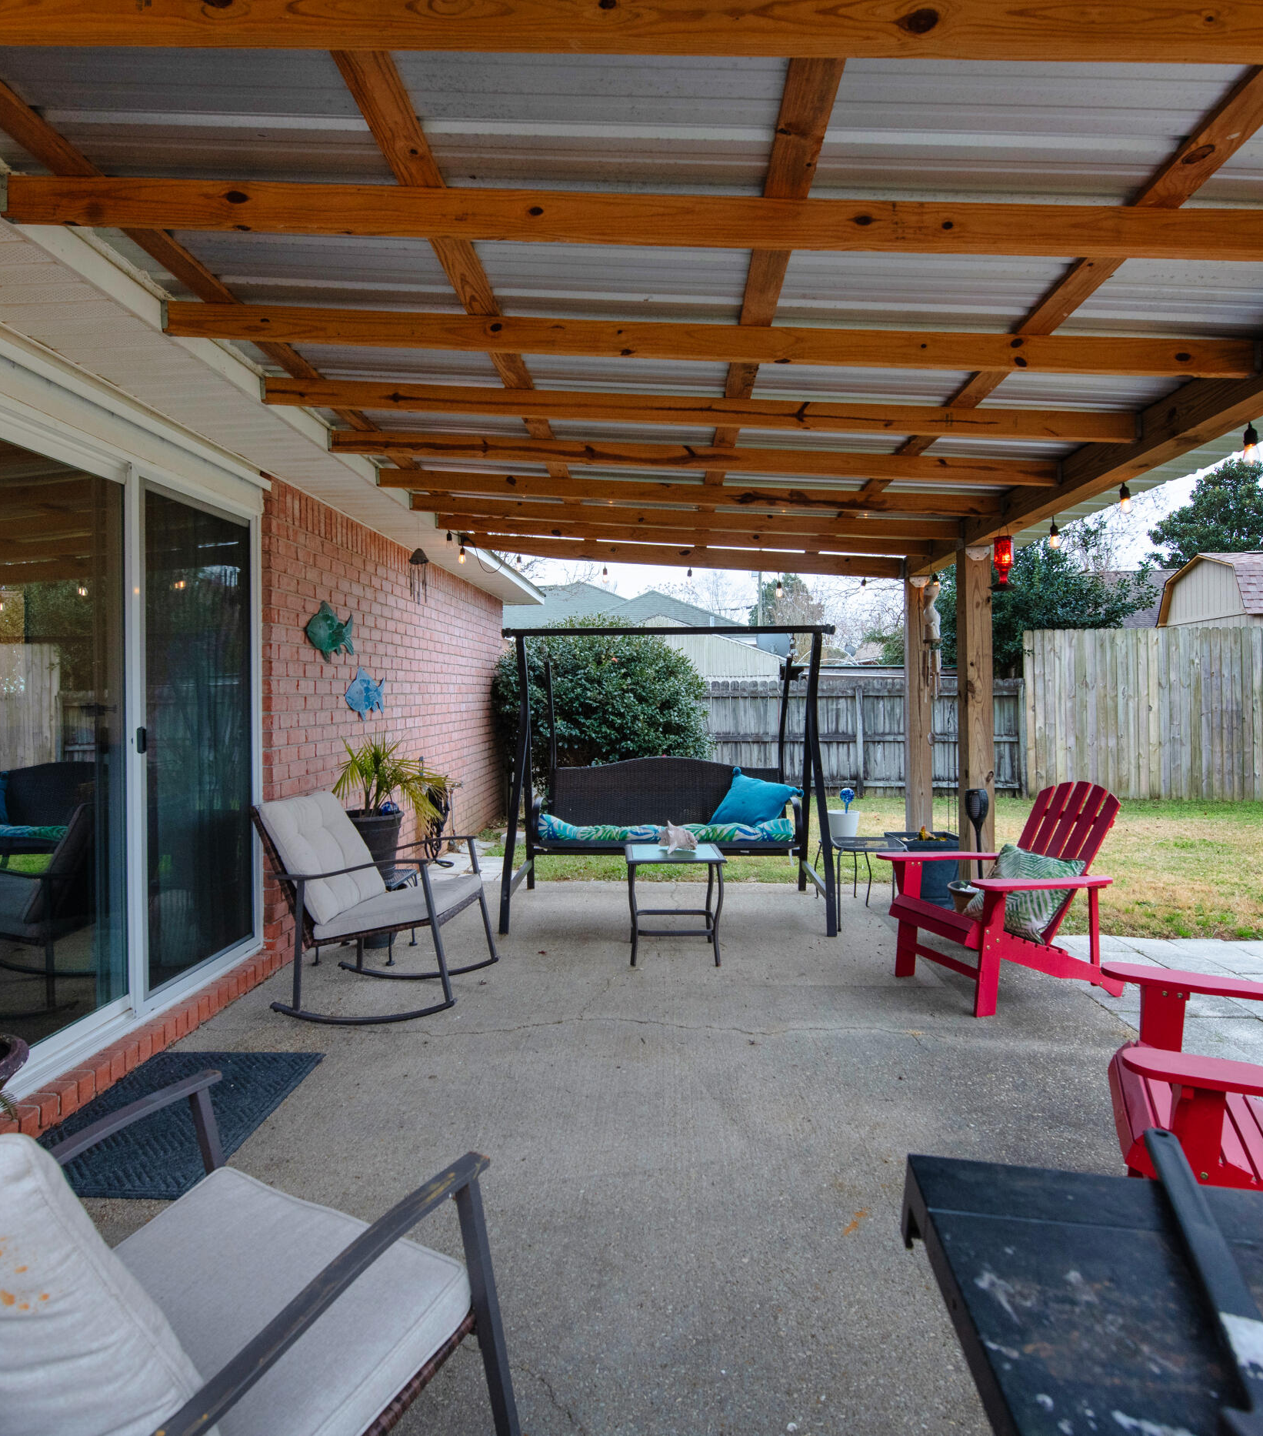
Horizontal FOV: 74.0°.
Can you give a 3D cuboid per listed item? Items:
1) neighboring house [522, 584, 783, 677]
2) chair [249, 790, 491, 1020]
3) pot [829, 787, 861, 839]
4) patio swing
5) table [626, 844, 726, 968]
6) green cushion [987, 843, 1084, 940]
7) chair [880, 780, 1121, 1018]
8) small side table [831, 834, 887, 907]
[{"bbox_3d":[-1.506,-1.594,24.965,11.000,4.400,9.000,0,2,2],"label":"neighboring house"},{"bbox_3d":[-1.027,0.753,3.452,0.800,0.860,0.600,0,2,10],"label":"chair"},{"bbox_3d":[1.296,0.572,5.080,0.195,0.310,0.195,0,2,2],"label":"pot"},{"bbox_3d":[0.211,0.285,4.970,1.970,1.710,1.100,0,2,2],"label":"patio swing"},{"bbox_3d":[0.221,0.912,4.187,0.470,0.500,0.470,0,2,2],"label":"table"},{"bbox_3d":[1.694,0.746,3.635,0.150,0.410,0.430,35,-7,-13],"label":"green cushion"},{"bbox_3d":[1.647,0.731,3.658,0.850,0.900,0.740,-1,2,-15],"label":"chair"},{"bbox_3d":[1.334,0.923,5.058,0.400,0.420,0.400,0,2,2],"label":"small side table"}]

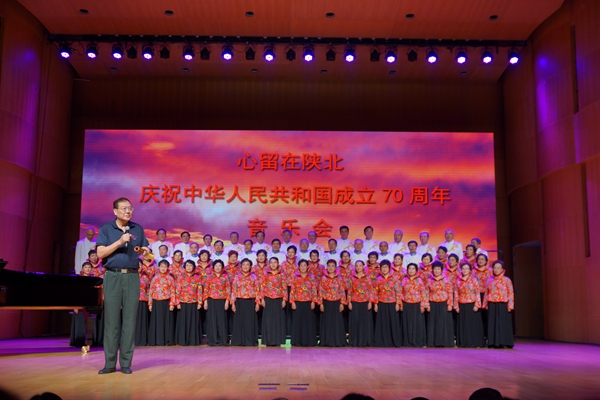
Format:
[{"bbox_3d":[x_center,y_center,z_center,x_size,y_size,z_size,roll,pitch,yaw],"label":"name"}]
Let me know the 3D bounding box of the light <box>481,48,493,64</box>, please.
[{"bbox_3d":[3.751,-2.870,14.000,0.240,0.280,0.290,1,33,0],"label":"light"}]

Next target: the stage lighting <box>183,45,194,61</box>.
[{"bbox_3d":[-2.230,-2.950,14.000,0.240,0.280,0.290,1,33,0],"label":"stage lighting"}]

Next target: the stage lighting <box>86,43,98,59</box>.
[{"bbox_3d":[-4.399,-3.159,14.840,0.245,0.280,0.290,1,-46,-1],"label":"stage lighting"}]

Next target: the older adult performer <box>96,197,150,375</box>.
[{"bbox_3d":[-1.837,0.883,7.285,0.580,1.770,0.420,3,-9,-18],"label":"older adult performer"}]

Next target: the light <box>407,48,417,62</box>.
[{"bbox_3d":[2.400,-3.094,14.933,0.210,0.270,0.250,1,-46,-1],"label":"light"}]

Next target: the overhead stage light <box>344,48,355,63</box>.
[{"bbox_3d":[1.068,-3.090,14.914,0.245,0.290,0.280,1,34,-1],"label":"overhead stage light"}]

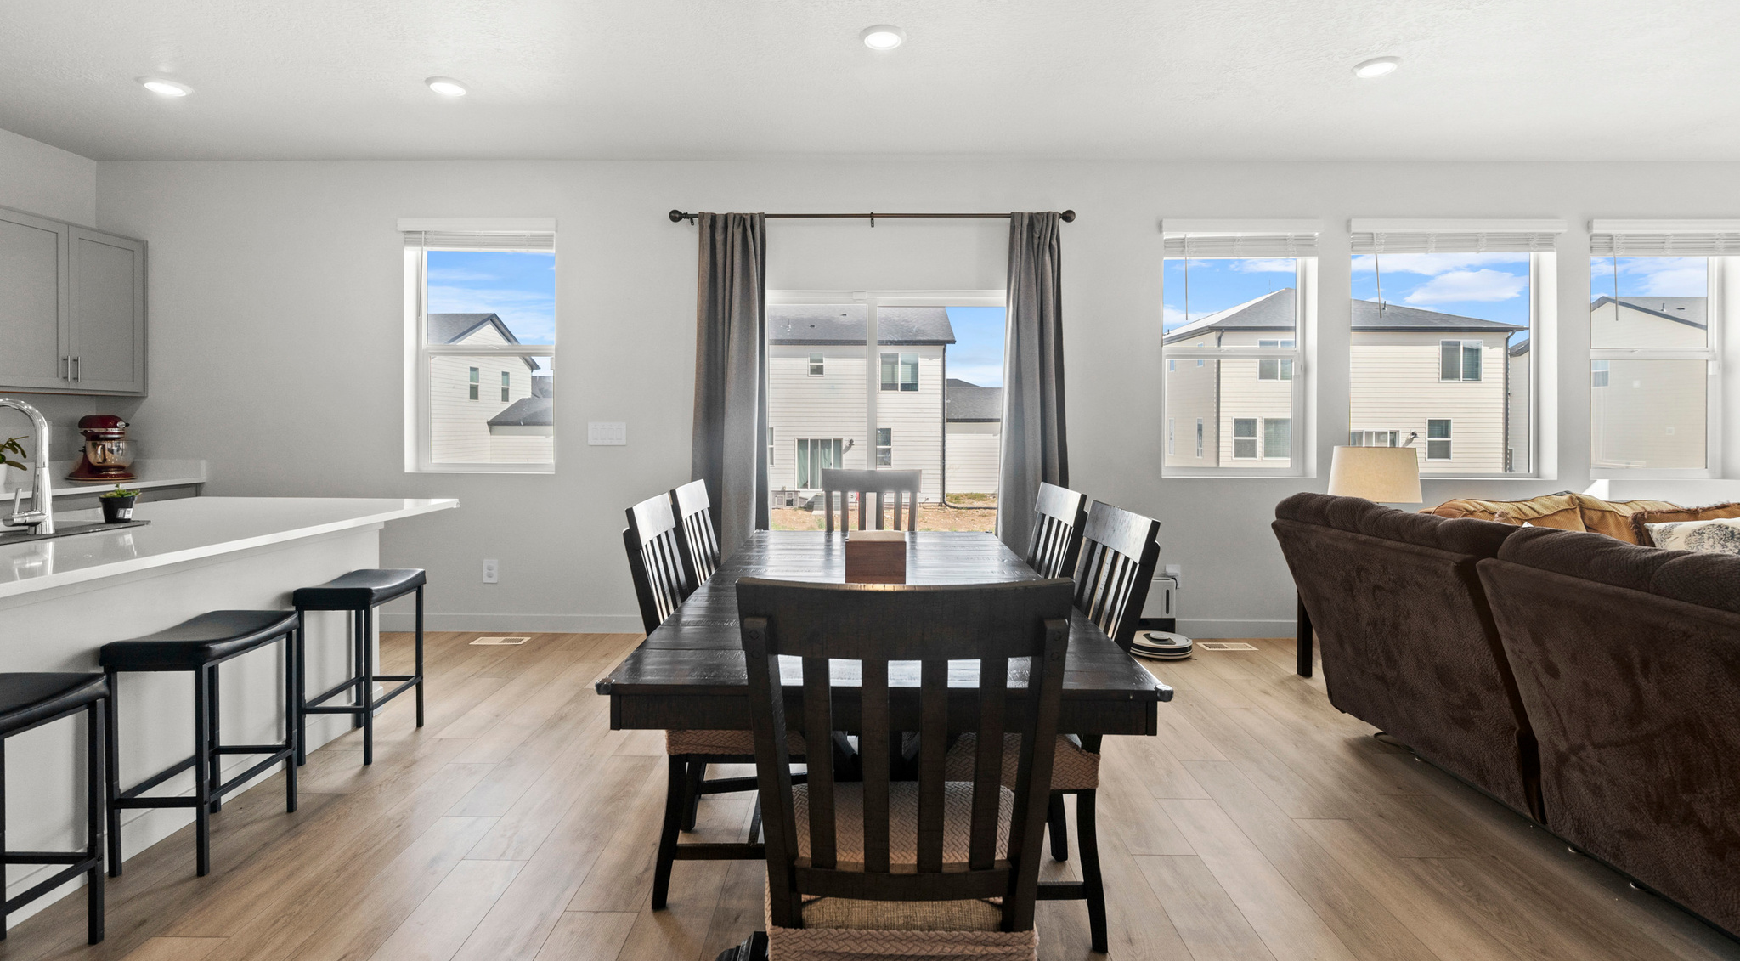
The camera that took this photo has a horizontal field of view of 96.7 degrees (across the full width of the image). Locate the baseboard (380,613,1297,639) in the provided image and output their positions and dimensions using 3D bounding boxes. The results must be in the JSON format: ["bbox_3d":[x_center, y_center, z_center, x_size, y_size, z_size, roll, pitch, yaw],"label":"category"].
[{"bbox_3d":[-0.185,0.845,4.470,5.400,0.115,0.020,0,2,0],"label":"baseboard"}]

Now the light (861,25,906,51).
[{"bbox_3d":[0.054,-1.755,3.077,0.184,0.024,0.184,0,4,0],"label":"light"}]

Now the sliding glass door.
[{"bbox_3d":[0.015,-0.100,4.550,1.830,2.010,0.120,0,2,0],"label":"sliding glass door"}]

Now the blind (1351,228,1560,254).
[{"bbox_3d":[3.395,-1.395,4.490,1.215,0.160,0.075,0,2,0],"label":"blind"}]

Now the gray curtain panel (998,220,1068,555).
[{"bbox_3d":[0.925,-0.305,4.380,0.420,2.400,0.130,0,2,0],"label":"gray curtain panel"}]

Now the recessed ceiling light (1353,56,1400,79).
[{"bbox_3d":[2.182,-1.774,3.335,0.184,0.024,0.184,0,4,0],"label":"recessed ceiling light"}]

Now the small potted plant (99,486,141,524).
[{"bbox_3d":[-2.446,0.080,2.520,0.097,0.118,0.097,0,4,0],"label":"small potted plant"}]

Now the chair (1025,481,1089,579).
[{"bbox_3d":[0.395,0.533,2.615,0.550,1.020,0.470,0,4,0],"label":"chair"}]

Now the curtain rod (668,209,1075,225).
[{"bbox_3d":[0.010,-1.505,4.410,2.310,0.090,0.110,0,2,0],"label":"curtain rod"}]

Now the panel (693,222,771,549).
[{"bbox_3d":[-0.795,-0.305,4.390,0.470,2.400,0.130,0,2,0],"label":"panel"}]

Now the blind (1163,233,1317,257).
[{"bbox_3d":[2.145,-1.365,4.495,0.890,0.150,0.075,0,2,0],"label":"blind"}]

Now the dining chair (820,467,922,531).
[{"bbox_3d":[0.006,0.460,3.490,0.490,1.030,0.580,0,2,0],"label":"dining chair"}]

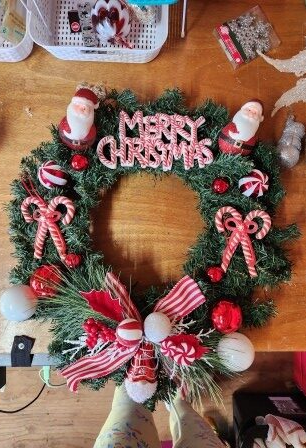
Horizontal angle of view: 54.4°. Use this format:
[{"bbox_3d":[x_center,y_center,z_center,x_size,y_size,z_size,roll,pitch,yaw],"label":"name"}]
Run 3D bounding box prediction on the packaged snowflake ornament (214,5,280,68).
[{"bbox_3d":[0.221,-0.440,0.701,0.129,0.012,0.103,-32,88,-3],"label":"packaged snowflake ornament"}]

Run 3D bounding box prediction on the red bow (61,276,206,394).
[{"bbox_3d":[-0.038,0.212,0.578,0.275,0.090,0.228,0,87,-1],"label":"red bow"}]

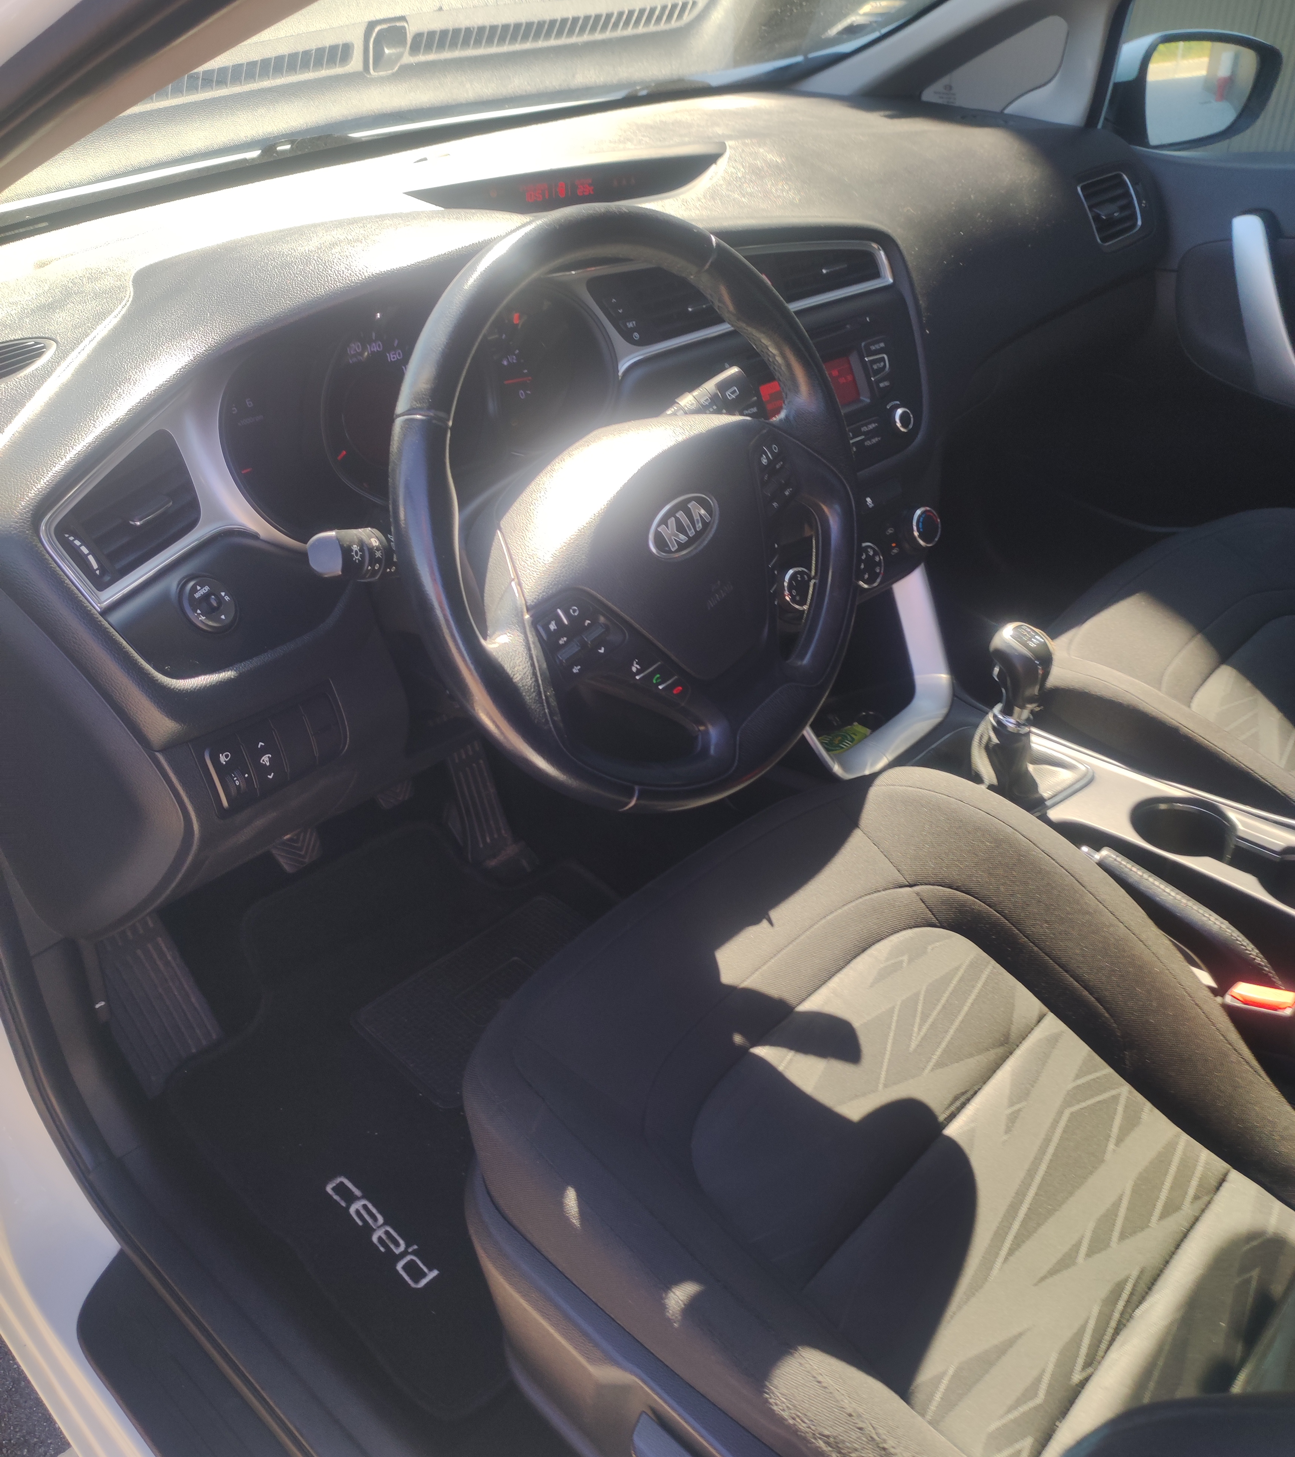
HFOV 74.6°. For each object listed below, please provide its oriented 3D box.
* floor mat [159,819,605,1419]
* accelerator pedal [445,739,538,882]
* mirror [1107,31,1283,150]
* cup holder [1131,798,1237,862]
[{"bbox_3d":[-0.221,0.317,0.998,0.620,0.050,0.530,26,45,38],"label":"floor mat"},{"bbox_3d":[-0.223,0.119,1.200,0.055,0.185,0.072,3,26,46],"label":"accelerator pedal"},{"bbox_3d":[0.787,-0.918,1.223,0.220,0.142,0.130,-20,36,-20],"label":"mirror"},{"bbox_3d":[0.505,0.117,0.817,0.088,0.060,0.084,26,45,32],"label":"cup holder"}]

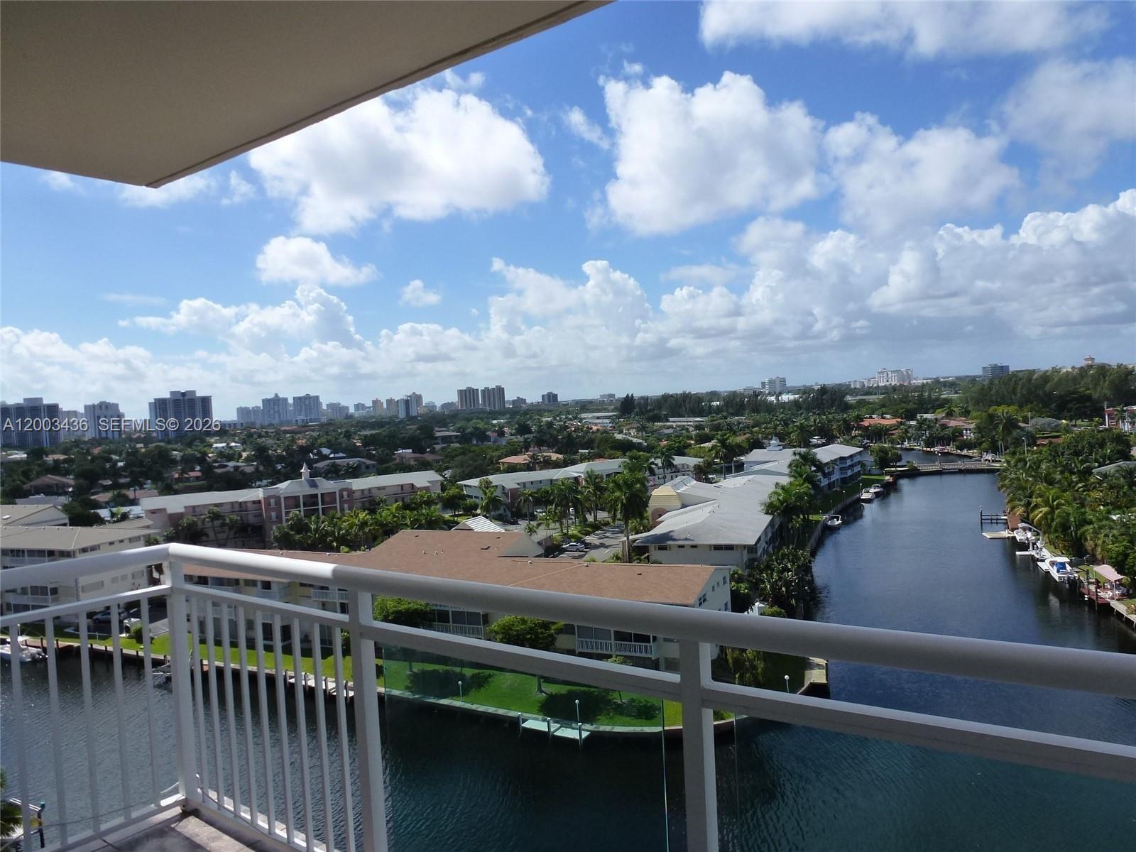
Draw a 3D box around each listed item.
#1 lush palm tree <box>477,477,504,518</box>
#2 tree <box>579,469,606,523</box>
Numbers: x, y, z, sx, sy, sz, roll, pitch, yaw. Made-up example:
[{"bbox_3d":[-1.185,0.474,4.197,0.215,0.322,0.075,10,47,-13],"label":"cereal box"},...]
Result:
[{"bbox_3d":[-19.983,18.762,201.190,6.500,11.290,6.500,-4,2,0],"label":"lush palm tree"},{"bbox_3d":[6.112,16.737,183.760,6.100,13.210,6.100,-4,2,0],"label":"tree"}]

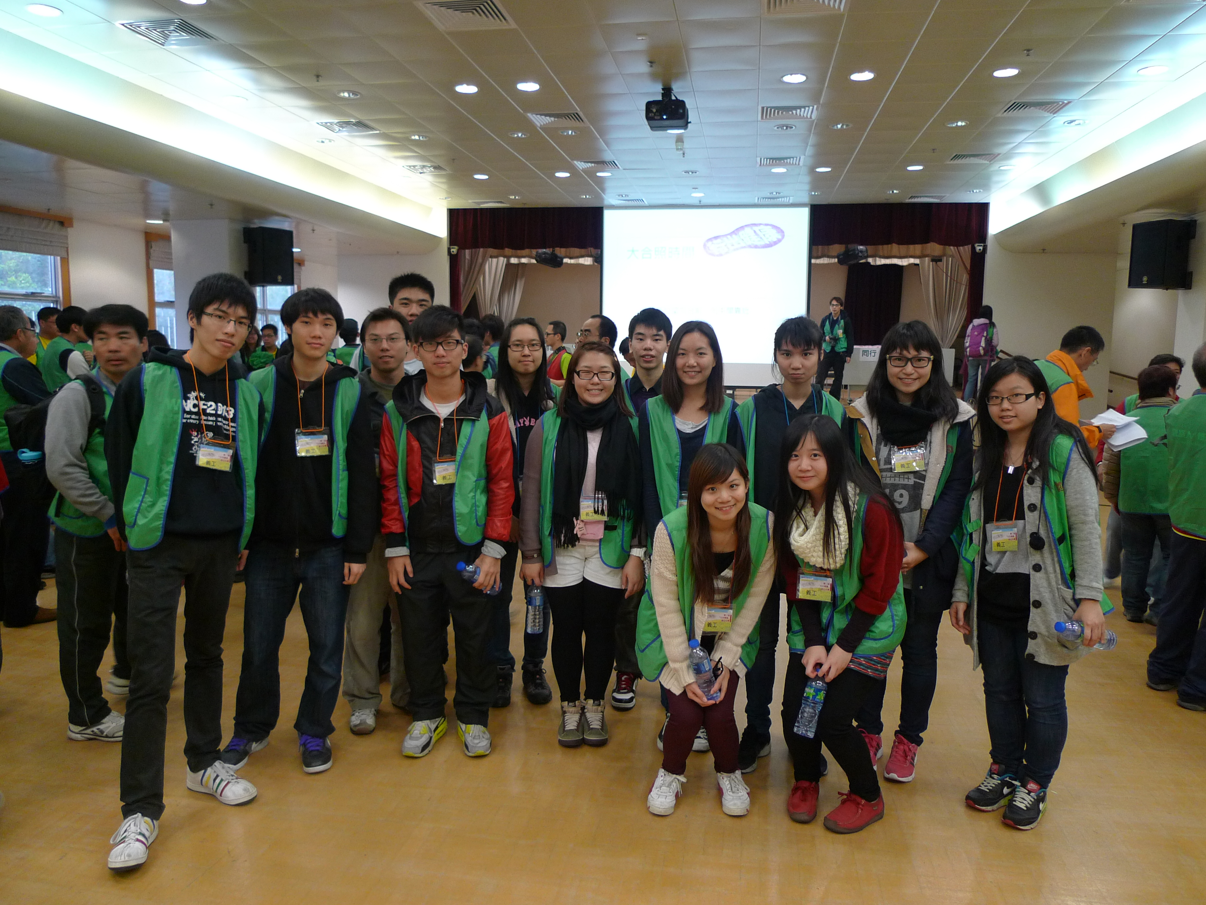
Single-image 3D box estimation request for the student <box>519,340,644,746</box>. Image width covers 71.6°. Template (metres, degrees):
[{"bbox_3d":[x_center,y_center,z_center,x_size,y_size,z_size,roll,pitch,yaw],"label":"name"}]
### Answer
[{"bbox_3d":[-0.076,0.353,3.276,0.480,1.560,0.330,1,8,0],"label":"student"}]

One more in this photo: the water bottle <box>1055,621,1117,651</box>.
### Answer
[{"bbox_3d":[1.497,0.568,2.600,0.215,0.064,0.064,16,-4,-16],"label":"water bottle"}]

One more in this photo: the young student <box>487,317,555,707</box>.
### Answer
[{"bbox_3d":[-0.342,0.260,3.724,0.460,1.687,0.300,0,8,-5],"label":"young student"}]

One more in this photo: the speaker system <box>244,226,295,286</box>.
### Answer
[{"bbox_3d":[-4.553,-2.667,11.458,0.385,0.745,0.466,7,10,34],"label":"speaker system"}]

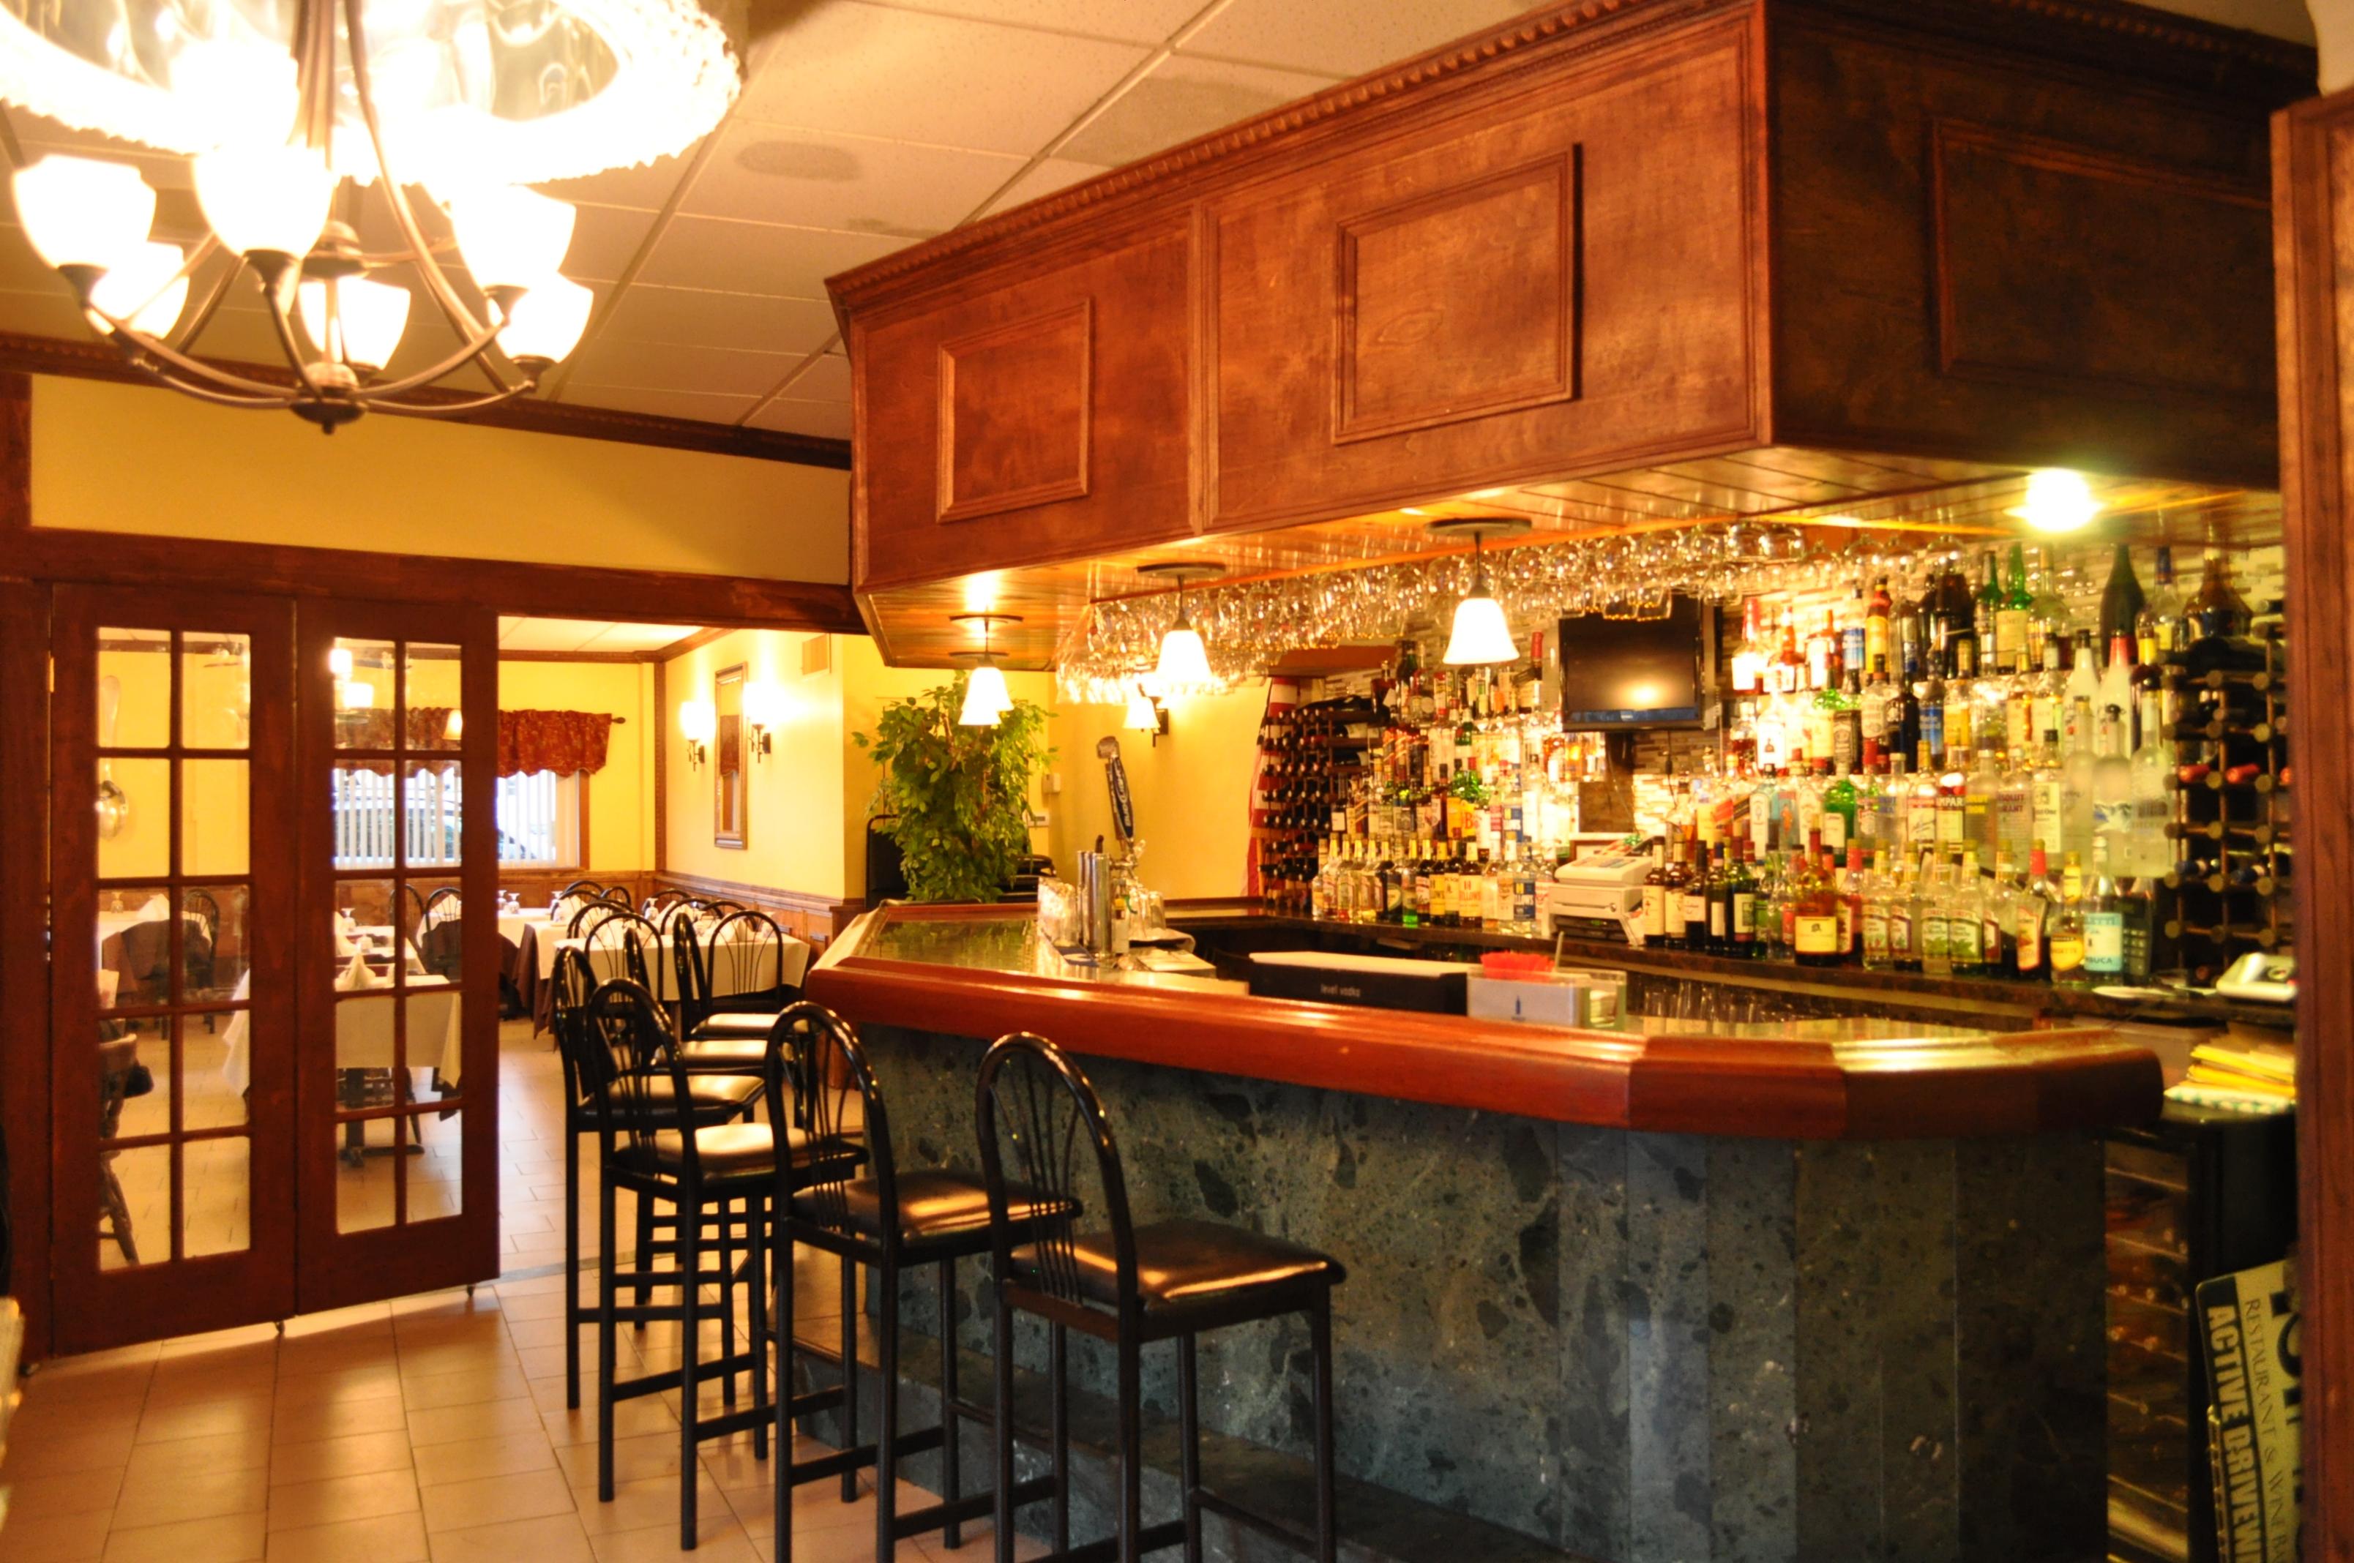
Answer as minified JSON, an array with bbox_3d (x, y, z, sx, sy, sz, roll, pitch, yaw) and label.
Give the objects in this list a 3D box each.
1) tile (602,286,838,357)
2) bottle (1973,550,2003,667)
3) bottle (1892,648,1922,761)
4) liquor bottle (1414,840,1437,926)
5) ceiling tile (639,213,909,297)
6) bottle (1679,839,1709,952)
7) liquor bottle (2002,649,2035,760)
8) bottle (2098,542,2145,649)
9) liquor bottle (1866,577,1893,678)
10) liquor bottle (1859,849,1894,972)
[{"bbox_3d":[-1.167,-1.204,5.115,0.605,0.018,0.605,0,-1,-24],"label":"tile"},{"bbox_3d":[2.000,-0.418,4.826,0.076,0.302,0.076,0,-1,-45],"label":"bottle"},{"bbox_3d":[1.831,-0.171,4.917,0.083,0.300,0.083,0,-1,-45],"label":"bottle"},{"bbox_3d":[0.812,0.326,6.399,0.074,0.285,0.074,-1,-1,12],"label":"liquor bottle"},{"bbox_3d":[-0.907,-1.206,4.522,0.610,0.020,0.610,0,-1,-24],"label":"ceiling tile"},{"bbox_3d":[1.374,0.304,5.207,0.075,0.295,0.075,-1,-1,20],"label":"bottle"},{"bbox_3d":[1.998,-0.169,4.651,0.078,0.286,0.078,0,-1,-41],"label":"liquor bottle"},{"bbox_3d":[2.244,-0.445,4.652,0.107,0.345,0.107,0,-1,-41],"label":"bottle"},{"bbox_3d":[1.909,-0.418,5.330,0.072,0.280,0.072,0,-1,-38],"label":"liquor bottle"},{"bbox_3d":[1.695,0.302,4.720,0.086,0.313,0.086,0,-1,-38],"label":"liquor bottle"}]

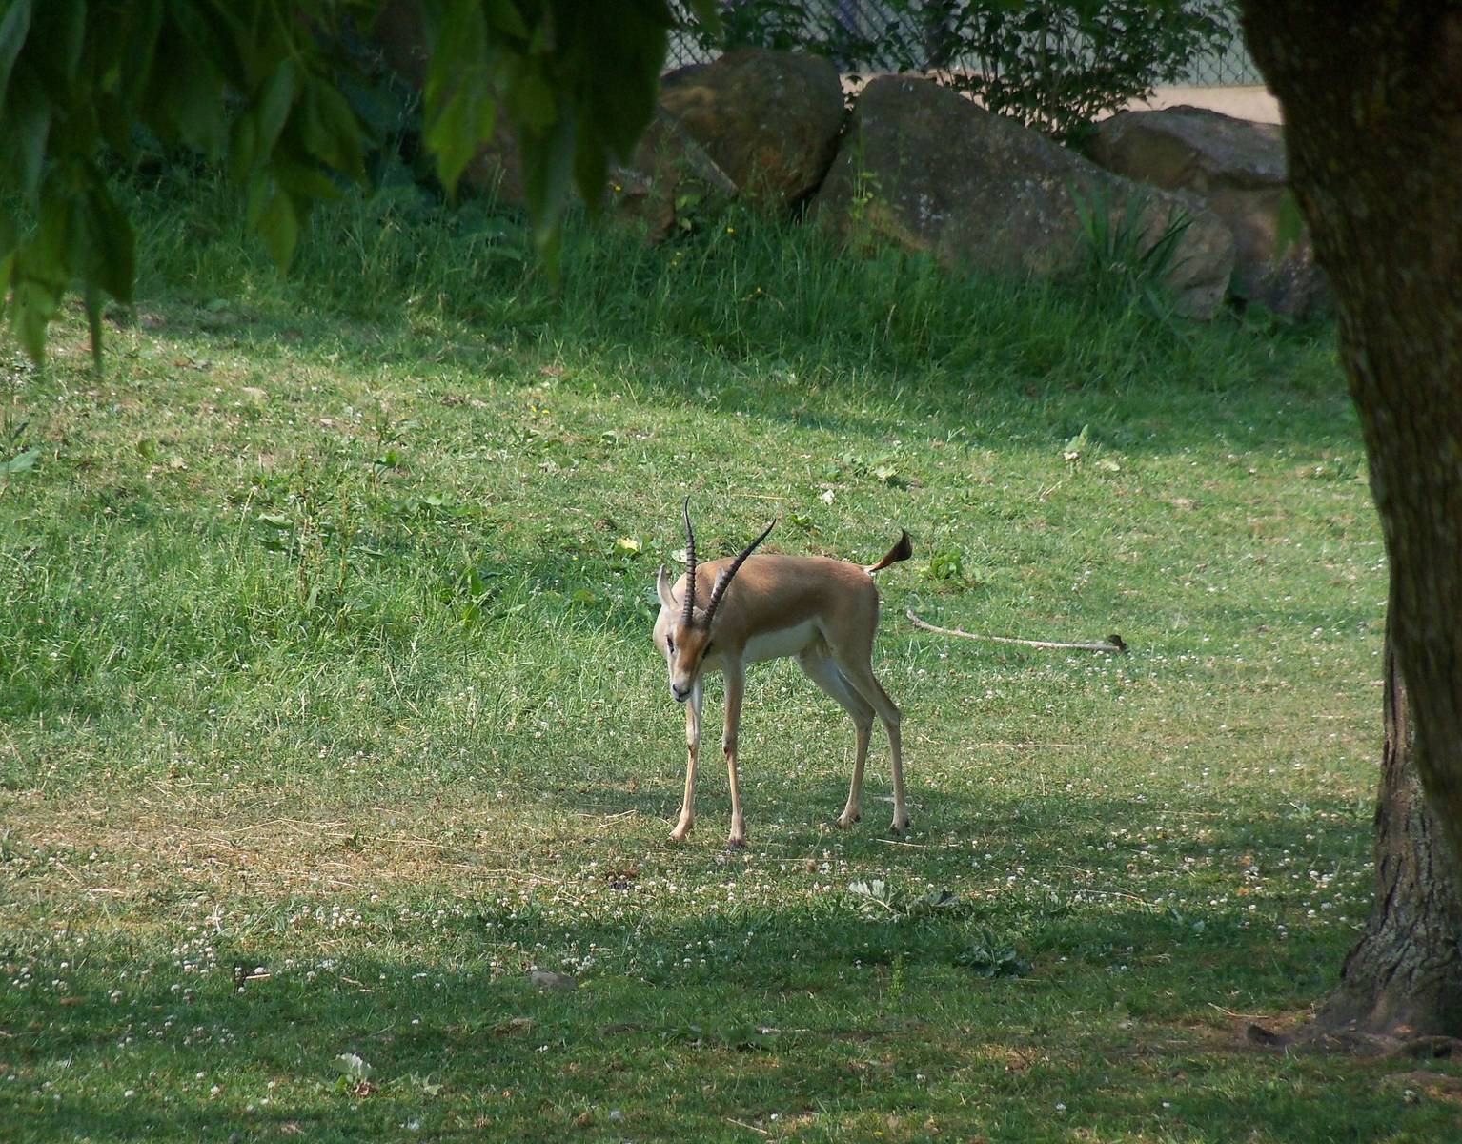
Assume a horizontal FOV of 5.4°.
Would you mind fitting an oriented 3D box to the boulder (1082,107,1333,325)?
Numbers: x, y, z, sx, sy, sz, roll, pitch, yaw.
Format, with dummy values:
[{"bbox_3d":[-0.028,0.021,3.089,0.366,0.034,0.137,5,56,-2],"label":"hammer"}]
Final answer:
[{"bbox_3d":[1.603,-1.172,50.300,0.890,0.700,0.700,0,5,0],"label":"boulder"}]

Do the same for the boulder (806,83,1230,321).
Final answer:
[{"bbox_3d":[0.949,-1.211,50.000,1.370,0.790,0.800,0,5,0],"label":"boulder"}]

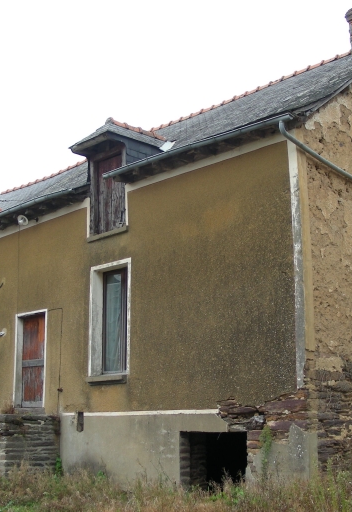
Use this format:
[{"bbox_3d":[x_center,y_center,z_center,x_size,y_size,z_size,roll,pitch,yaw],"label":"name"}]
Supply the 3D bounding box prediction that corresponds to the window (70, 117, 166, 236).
[{"bbox_3d":[-0.966,-1.539,15.118,2.097,2.340,1.242,12,-17,-44],"label":"window"}]

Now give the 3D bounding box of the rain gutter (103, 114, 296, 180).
[{"bbox_3d":[0.174,-1.788,12.715,0.125,0.110,4.407,12,-15,-44],"label":"rain gutter"}]

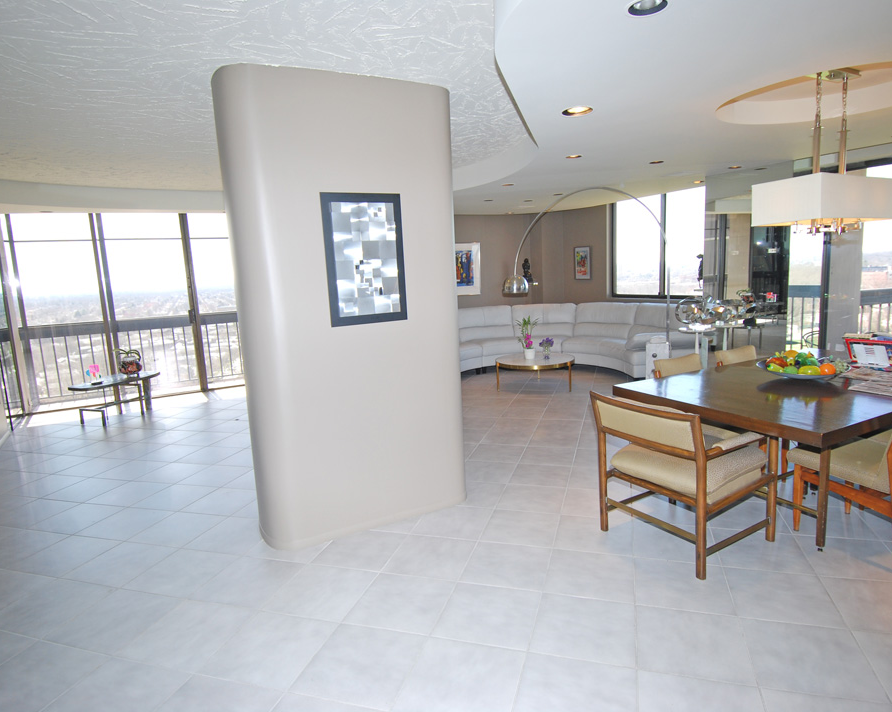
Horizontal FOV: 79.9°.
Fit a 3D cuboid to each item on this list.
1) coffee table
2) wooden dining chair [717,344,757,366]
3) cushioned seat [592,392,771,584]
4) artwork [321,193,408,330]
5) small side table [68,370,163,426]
[{"bbox_3d":[1.160,0.222,6.895,1.004,0.380,1.004,-3,8,0],"label":"coffee table"},{"bbox_3d":[2.365,0.370,3.939,0.483,0.818,0.587,-7,9,-24],"label":"wooden dining chair"},{"bbox_3d":[1.270,0.591,2.861,0.694,0.814,0.648,-8,10,-30],"label":"cushioned seat"},{"bbox_3d":[-0.451,-0.547,3.024,0.471,0.729,0.029,-8,10,-28],"label":"artwork"},{"bbox_3d":[-4.037,0.523,6.536,0.537,0.454,1.032,1,9,25],"label":"small side table"}]

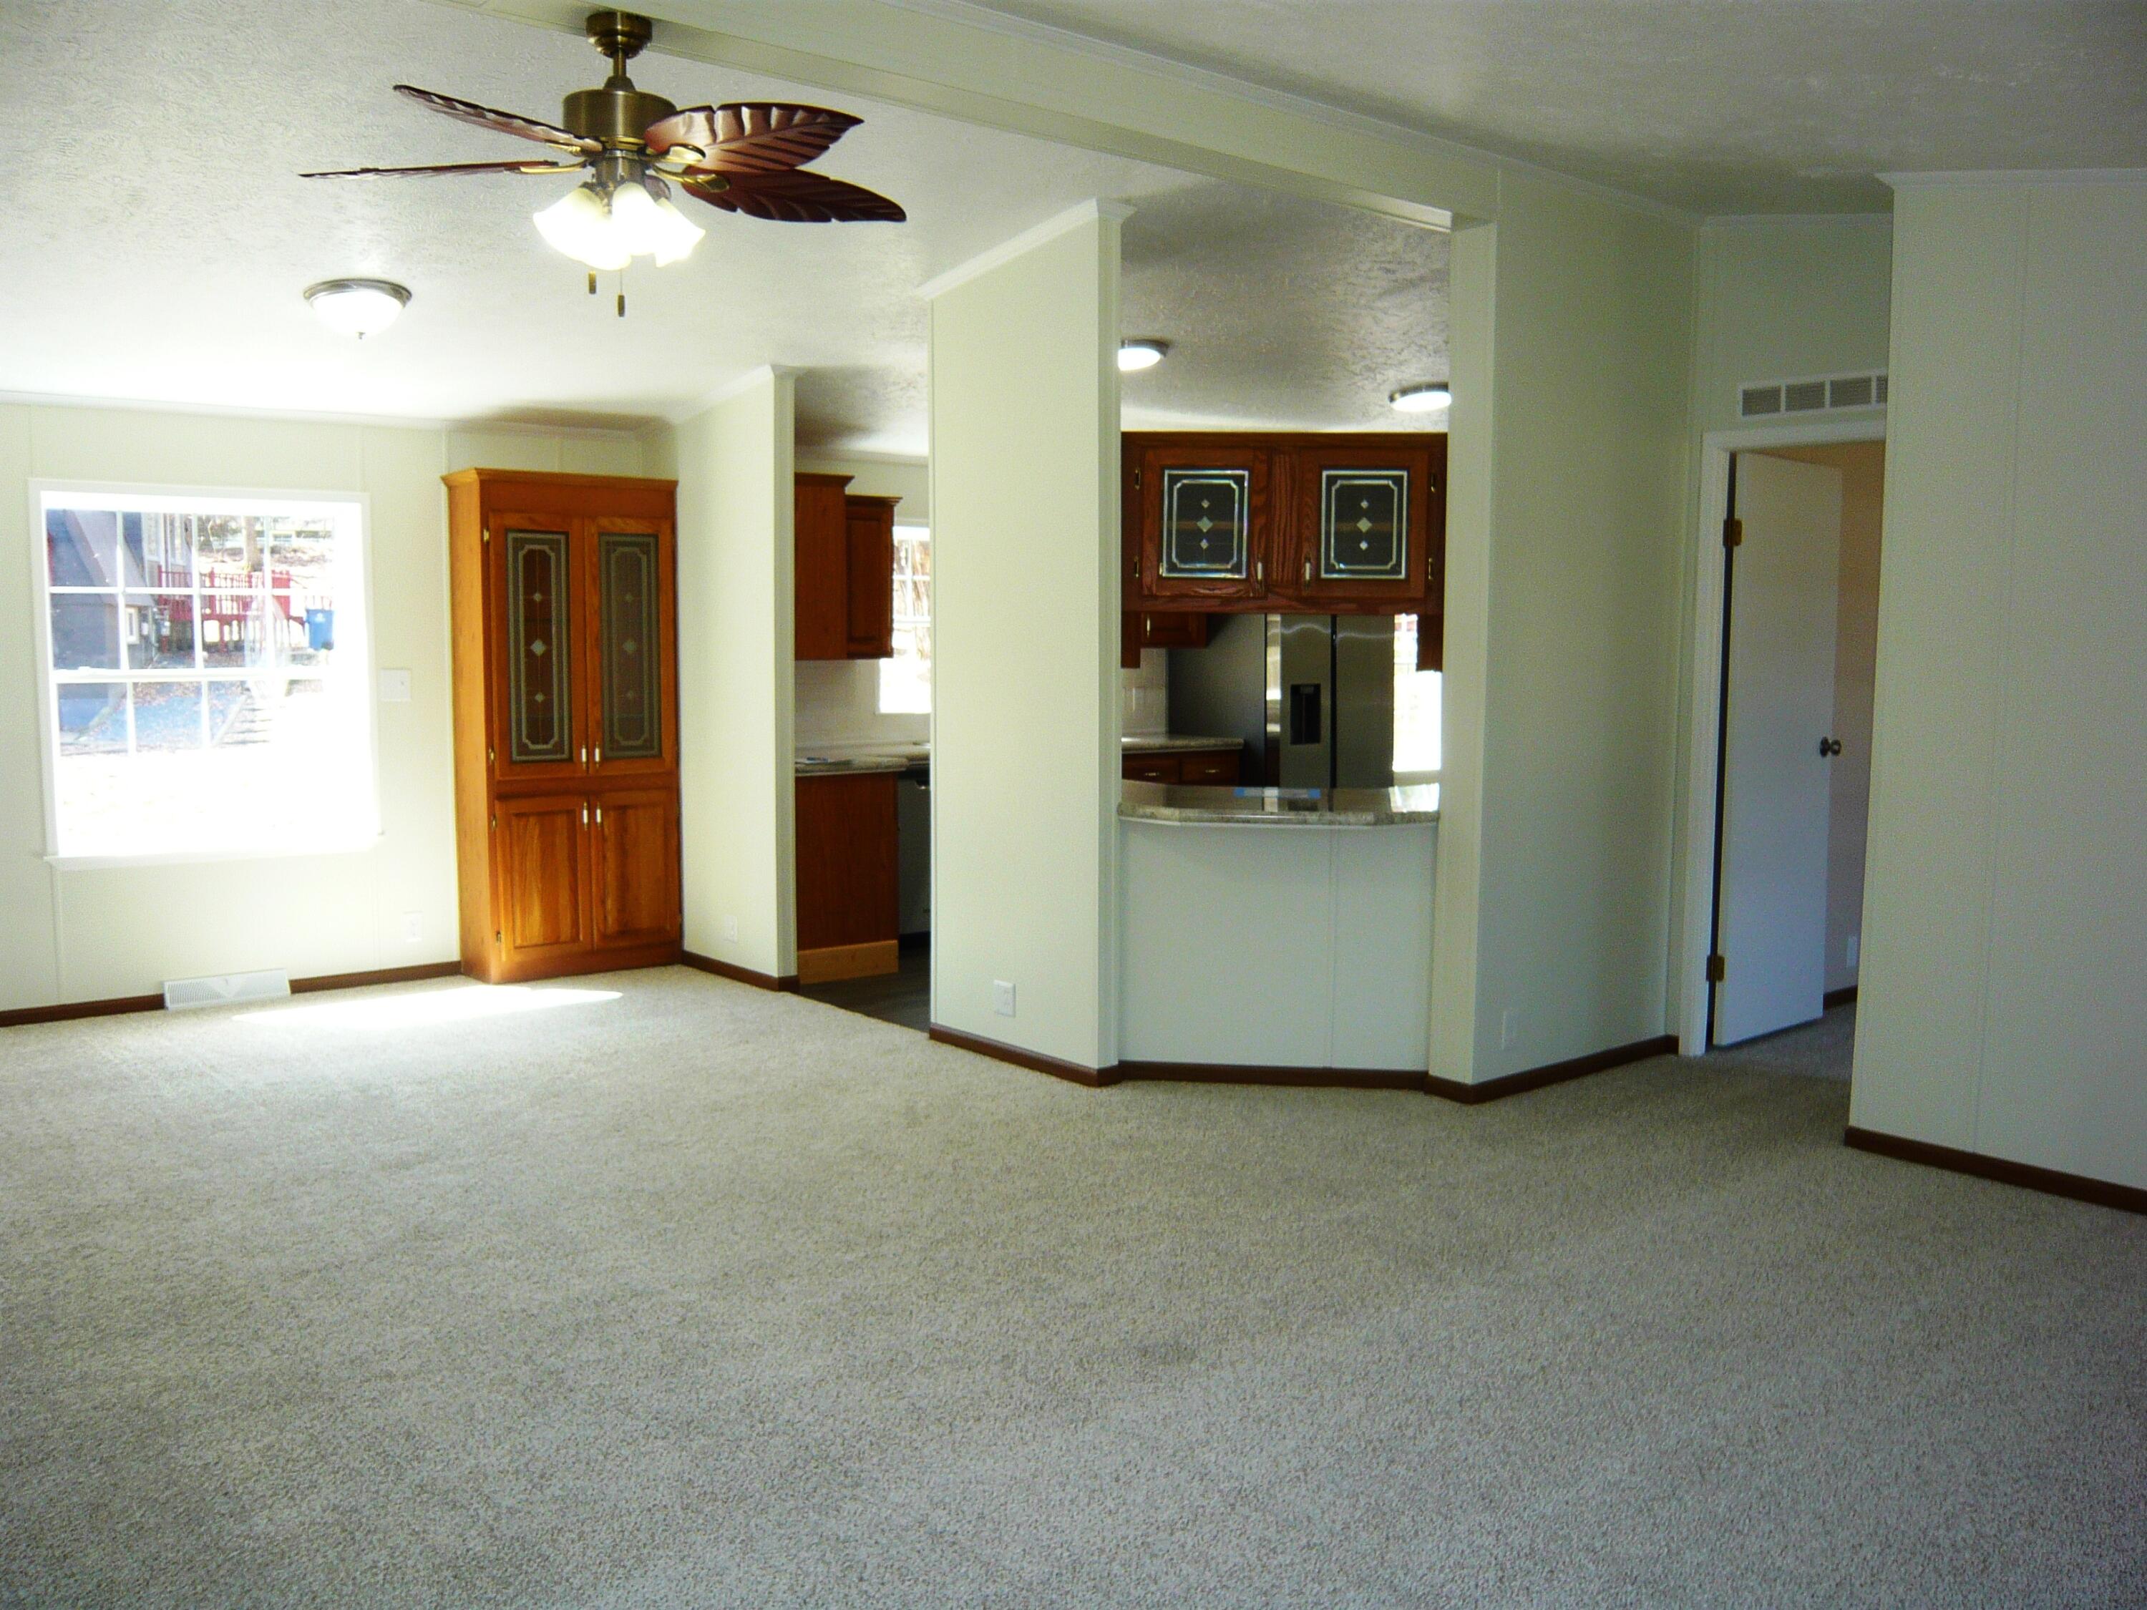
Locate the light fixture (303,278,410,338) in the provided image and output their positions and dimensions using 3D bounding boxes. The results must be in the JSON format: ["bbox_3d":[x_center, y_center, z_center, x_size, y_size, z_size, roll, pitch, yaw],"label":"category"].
[{"bbox_3d":[-2.274,-1.556,5.535,0.345,0.140,0.345,-4,-2,-39],"label":"light fixture"}]

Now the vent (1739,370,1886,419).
[{"bbox_3d":[2.394,-1.298,5.487,0.024,0.106,0.620,-4,7,-39],"label":"vent"}]

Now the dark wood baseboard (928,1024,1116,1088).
[{"bbox_3d":[-0.176,0.829,5.861,0.110,0.062,0.925,-4,7,-40],"label":"dark wood baseboard"}]

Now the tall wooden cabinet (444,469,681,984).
[{"bbox_3d":[-2.159,-0.331,7.385,0.866,2.086,0.375,-4,7,-40],"label":"tall wooden cabinet"}]

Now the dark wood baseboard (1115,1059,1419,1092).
[{"bbox_3d":[0.626,0.863,5.509,0.956,0.062,0.014,1,5,7],"label":"dark wood baseboard"}]

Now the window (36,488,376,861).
[{"bbox_3d":[-3.310,-0.509,6.712,1.169,1.387,0.092,-4,7,-39],"label":"window"}]

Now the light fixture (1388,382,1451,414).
[{"bbox_3d":[1.626,-1.877,8.000,0.330,0.110,0.330,0,5,0],"label":"light fixture"}]

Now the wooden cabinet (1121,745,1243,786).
[{"bbox_3d":[0.370,0.116,9.399,0.880,0.860,0.600,-4,7,-40],"label":"wooden cabinet"}]

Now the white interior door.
[{"bbox_3d":[2.540,-0.195,6.221,0.731,2.035,0.038,-4,7,-41],"label":"white interior door"}]

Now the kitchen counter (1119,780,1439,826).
[{"bbox_3d":[0.669,0.004,5.671,1.150,0.045,1.000,1,5,7],"label":"kitchen counter"}]

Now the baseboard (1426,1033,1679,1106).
[{"bbox_3d":[1.597,0.863,5.773,1.093,0.062,0.173,-4,7,-39],"label":"baseboard"}]

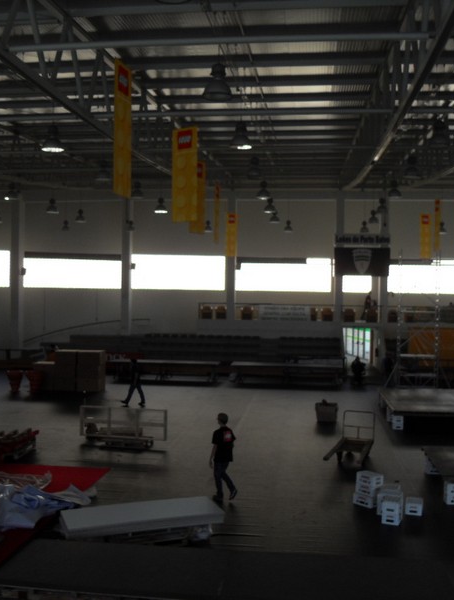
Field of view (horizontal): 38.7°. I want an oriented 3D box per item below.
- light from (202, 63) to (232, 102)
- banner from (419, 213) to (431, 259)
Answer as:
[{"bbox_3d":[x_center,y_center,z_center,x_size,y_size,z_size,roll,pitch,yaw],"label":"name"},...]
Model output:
[{"bbox_3d":[-0.157,-3.903,11.521,0.490,0.590,0.490,1,0,7],"label":"light"},{"bbox_3d":[8.721,-2.804,28.400,0.510,2.000,0.030,1,1,14],"label":"banner"}]

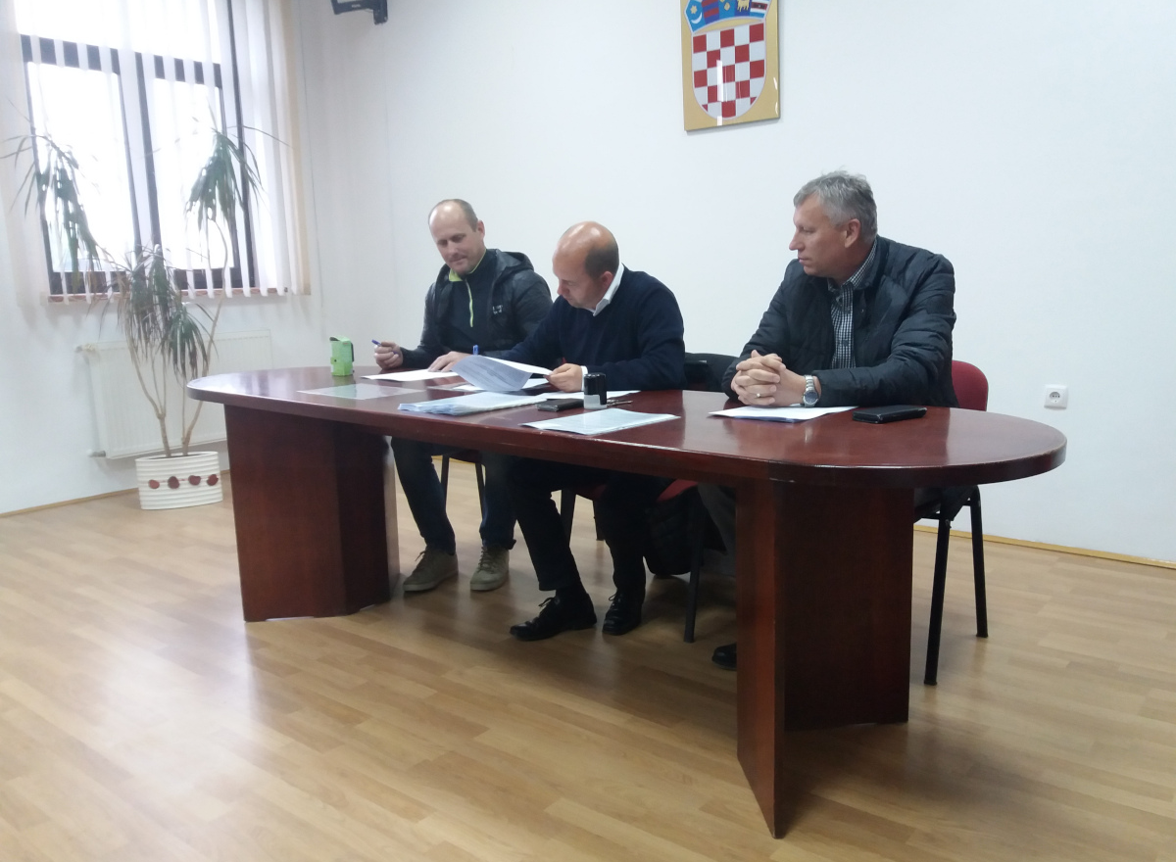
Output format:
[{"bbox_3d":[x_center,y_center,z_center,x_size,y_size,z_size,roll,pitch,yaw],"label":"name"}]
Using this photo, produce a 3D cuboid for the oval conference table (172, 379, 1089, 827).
[{"bbox_3d":[-0.211,0.280,2.633,2.790,0.760,0.730,7,13,41],"label":"oval conference table"}]

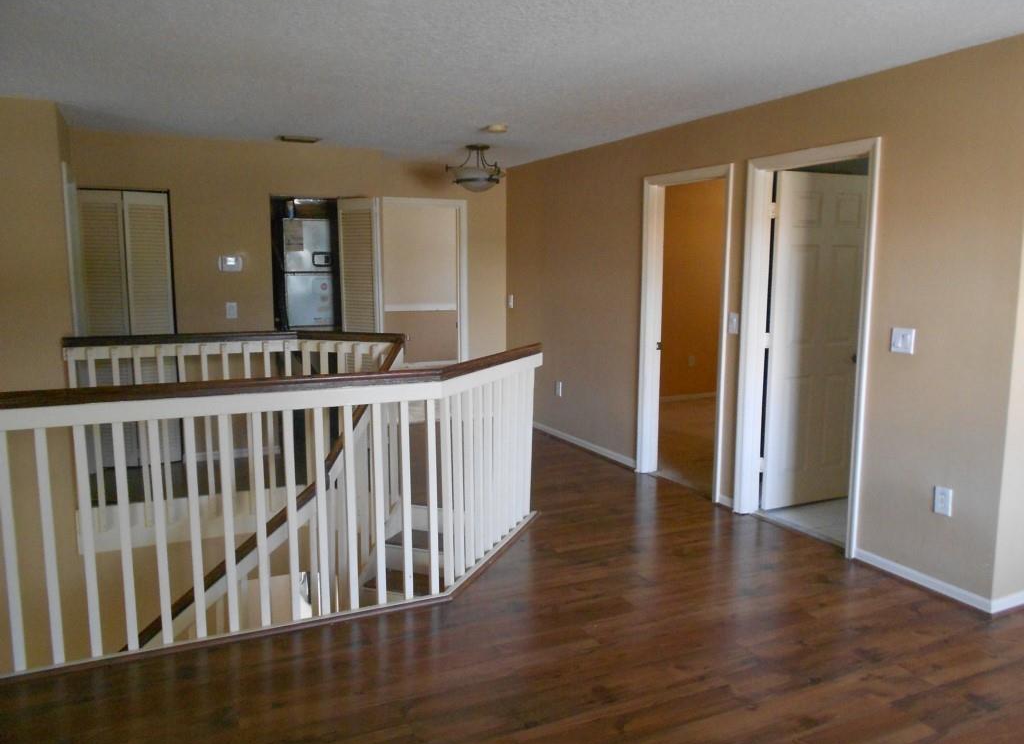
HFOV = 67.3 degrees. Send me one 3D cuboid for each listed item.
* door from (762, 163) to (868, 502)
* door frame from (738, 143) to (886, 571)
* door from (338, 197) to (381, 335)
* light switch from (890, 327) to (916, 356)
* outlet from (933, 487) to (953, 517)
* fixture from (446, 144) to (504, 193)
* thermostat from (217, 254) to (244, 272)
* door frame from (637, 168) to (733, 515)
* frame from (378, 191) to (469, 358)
[{"bbox_3d":[1.882,-0.177,4.766,0.762,2.035,0.040,-4,9,-25],"label":"door"},{"bbox_3d":[1.623,-0.133,4.249,0.145,2.118,0.905,-4,9,-25],"label":"door frame"},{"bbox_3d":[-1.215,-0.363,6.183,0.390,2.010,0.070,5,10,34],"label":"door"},{"bbox_3d":[1.847,-0.146,3.638,0.012,0.115,0.118,-4,9,-25],"label":"light switch"},{"bbox_3d":[1.961,0.590,3.501,0.010,0.118,0.078,-4,9,-25],"label":"outlet"},{"bbox_3d":[-0.267,-1.568,5.973,0.450,0.355,0.450,0,8,0],"label":"fixture"},{"bbox_3d":[-2.119,-0.814,5.810,0.157,0.116,0.030,-4,9,-25],"label":"thermostat"},{"bbox_3d":[1.176,-0.261,5.169,0.145,2.118,0.923,-4,9,-25],"label":"door frame"},{"bbox_3d":[-0.858,-0.552,7.283,0.910,2.115,0.140,-4,9,-25],"label":"frame"}]

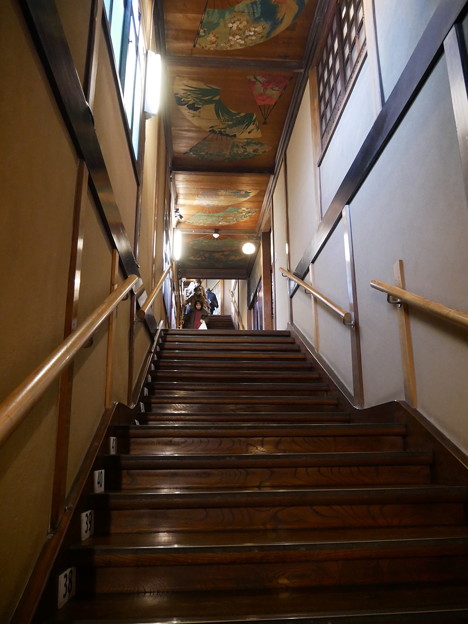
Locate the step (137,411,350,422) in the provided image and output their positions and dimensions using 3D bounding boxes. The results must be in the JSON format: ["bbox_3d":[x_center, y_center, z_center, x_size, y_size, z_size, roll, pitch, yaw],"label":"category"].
[{"bbox_3d":[0.087,0.941,4.285,1.753,0.157,0.315,1,-15,-5],"label":"step"}]

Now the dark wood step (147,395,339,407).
[{"bbox_3d":[0.061,0.869,4.618,1.753,0.157,0.315,1,-15,-5],"label":"dark wood step"}]

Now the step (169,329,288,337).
[{"bbox_3d":[-0.120,0.361,6.945,1.753,0.157,0.315,1,-15,-5],"label":"step"}]

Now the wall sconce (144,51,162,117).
[{"bbox_3d":[-0.797,-2.225,4.915,0.126,0.695,0.102,1,-15,-5],"label":"wall sconce"}]

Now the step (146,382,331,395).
[{"bbox_3d":[0.035,0.796,4.950,1.753,0.157,0.315,1,-15,-5],"label":"step"}]

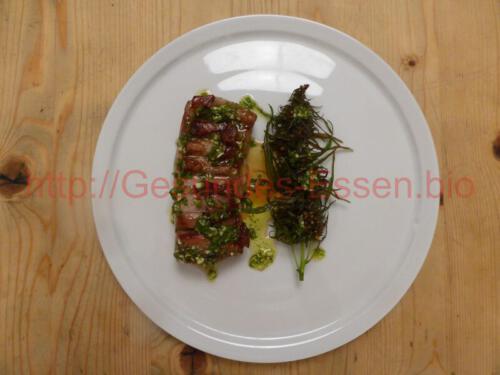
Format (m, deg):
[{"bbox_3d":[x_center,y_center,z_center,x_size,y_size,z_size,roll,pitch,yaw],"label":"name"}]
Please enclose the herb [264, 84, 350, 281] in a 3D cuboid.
[{"bbox_3d":[0.052,-0.004,0.325,0.075,0.032,0.174,1,88,0],"label":"herb"}]

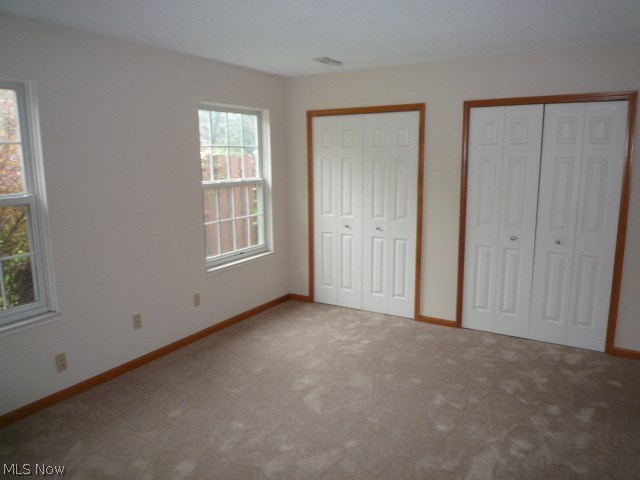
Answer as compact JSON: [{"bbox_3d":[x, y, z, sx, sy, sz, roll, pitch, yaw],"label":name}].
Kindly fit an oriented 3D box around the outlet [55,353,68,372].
[{"bbox_3d":[-1.758,0.831,3.142,0.012,0.117,0.070,5,12,32],"label":"outlet"}]

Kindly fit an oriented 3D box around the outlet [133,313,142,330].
[{"bbox_3d":[-1.436,0.642,3.636,0.012,0.115,0.070,5,12,32],"label":"outlet"}]

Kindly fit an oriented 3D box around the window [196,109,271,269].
[{"bbox_3d":[-0.801,-0.530,4.537,0.100,1.490,0.970,5,12,32],"label":"window"}]

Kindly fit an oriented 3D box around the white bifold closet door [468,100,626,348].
[{"bbox_3d":[1.840,-0.112,3.932,1.171,2.013,0.090,5,12,32],"label":"white bifold closet door"}]

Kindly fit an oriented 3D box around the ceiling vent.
[{"bbox_3d":[0.077,-1.599,4.153,0.135,0.025,0.360,5,12,32],"label":"ceiling vent"}]

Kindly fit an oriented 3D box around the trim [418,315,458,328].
[{"bbox_3d":[1.155,0.792,4.503,0.370,0.065,0.018,5,12,32],"label":"trim"}]

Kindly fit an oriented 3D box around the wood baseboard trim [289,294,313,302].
[{"bbox_3d":[-0.224,0.663,5.354,0.260,0.065,0.018,5,12,32],"label":"wood baseboard trim"}]

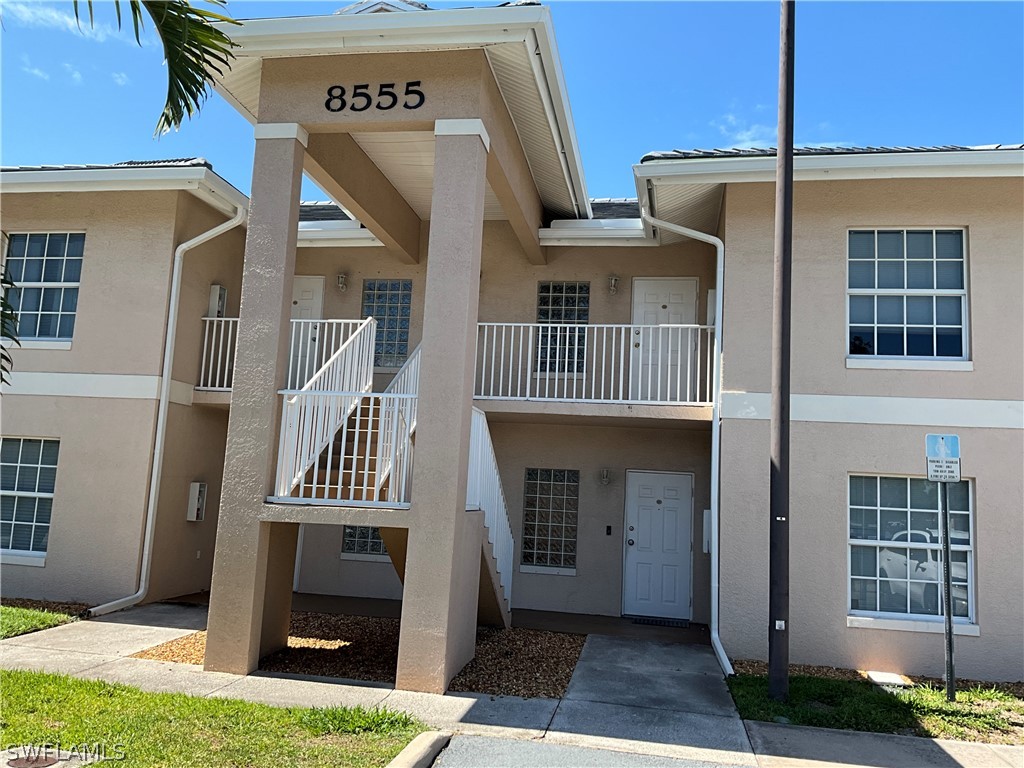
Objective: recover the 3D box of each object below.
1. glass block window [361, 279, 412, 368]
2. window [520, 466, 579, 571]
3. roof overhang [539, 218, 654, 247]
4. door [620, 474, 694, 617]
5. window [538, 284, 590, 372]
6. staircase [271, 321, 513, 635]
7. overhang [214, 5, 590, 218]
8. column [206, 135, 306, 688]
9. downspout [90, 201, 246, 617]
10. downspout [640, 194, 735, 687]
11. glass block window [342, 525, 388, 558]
[{"bbox_3d":[-1.997,-0.953,13.542,0.810,1.405,0.110,2,-8,10],"label":"glass block window"},{"bbox_3d":[0.576,1.976,12.680,0.810,1.420,0.110,2,-8,10],"label":"window"},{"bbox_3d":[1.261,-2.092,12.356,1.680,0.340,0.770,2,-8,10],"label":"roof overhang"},{"bbox_3d":[2.114,2.318,12.368,0.992,2.085,0.100,2,-8,10],"label":"door"},{"bbox_3d":[0.758,-0.870,13.069,0.807,1.415,0.110,2,-8,10],"label":"window"},{"bbox_3d":[-1.260,0.861,9.740,2.280,4.000,3.850,2,-8,10],"label":"staircase"},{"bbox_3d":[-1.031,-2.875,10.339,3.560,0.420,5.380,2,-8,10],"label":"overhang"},{"bbox_3d":[-2.424,0.053,8.286,0.450,5.240,0.400,2,-8,10],"label":"column"},{"bbox_3d":[-4.311,0.122,11.060,0.980,5.510,1.220,2,-8,10],"label":"downspout"},{"bbox_3d":[1.952,0.319,10.062,1.070,5.530,1.470,2,-8,10],"label":"downspout"},{"bbox_3d":[-2.152,1.898,13.147,0.810,1.418,0.110,2,-8,10],"label":"glass block window"}]

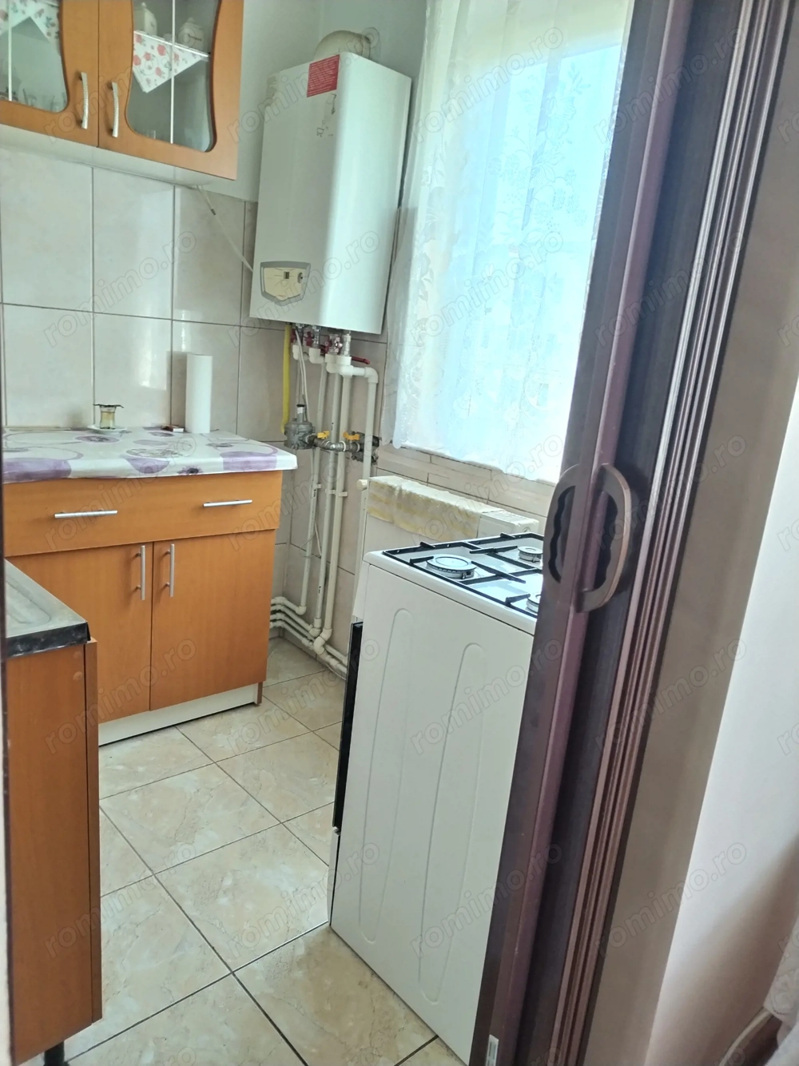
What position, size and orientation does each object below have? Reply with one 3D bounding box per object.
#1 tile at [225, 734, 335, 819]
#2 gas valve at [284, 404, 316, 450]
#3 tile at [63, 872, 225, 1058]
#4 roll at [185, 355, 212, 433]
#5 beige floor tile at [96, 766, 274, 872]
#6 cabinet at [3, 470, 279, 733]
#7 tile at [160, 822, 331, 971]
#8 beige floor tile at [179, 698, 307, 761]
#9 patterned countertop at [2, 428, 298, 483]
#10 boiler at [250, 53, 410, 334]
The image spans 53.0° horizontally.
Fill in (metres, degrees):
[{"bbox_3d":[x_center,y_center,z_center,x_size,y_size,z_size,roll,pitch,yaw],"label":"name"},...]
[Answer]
[{"bbox_3d":[-0.285,0.688,2.278,0.342,0.010,0.342,-7,20,-41],"label":"tile"},{"bbox_3d":[-0.341,-0.364,2.746,0.100,0.155,0.115,-7,19,-41],"label":"gas valve"},{"bbox_3d":[-0.569,0.841,1.577,0.342,0.010,0.342,-7,20,-41],"label":"tile"},{"bbox_3d":[-0.658,-0.457,2.627,0.078,0.249,0.078,5,14,-1],"label":"roll"},{"bbox_3d":[-0.541,0.721,2.049,0.342,0.010,0.342,-7,20,-41],"label":"beige floor tile"},{"bbox_3d":[-0.842,0.177,2.393,0.797,0.809,0.486,-7,20,-41],"label":"cabinet"},{"bbox_3d":[-0.313,0.807,1.806,0.342,0.010,0.342,-7,20,-41],"label":"tile"},{"bbox_3d":[-0.513,0.601,2.521,0.342,0.010,0.342,-7,20,-41],"label":"beige floor tile"},{"bbox_3d":[-0.798,-0.233,2.287,0.866,0.043,0.531,-7,20,-41],"label":"patterned countertop"},{"bbox_3d":[-0.235,-1.030,2.519,0.254,0.734,0.392,-7,20,-41],"label":"boiler"}]

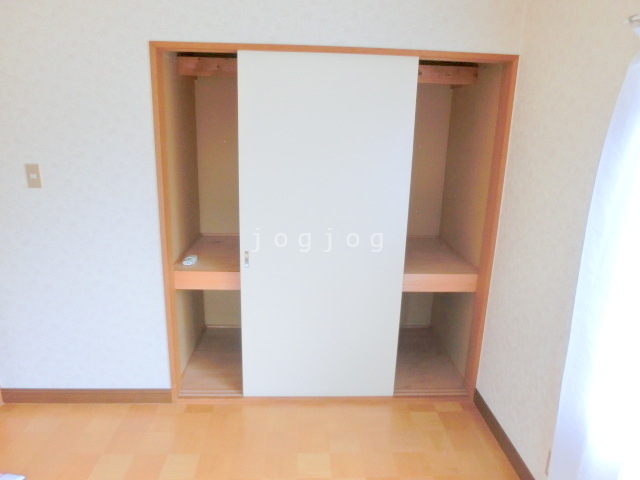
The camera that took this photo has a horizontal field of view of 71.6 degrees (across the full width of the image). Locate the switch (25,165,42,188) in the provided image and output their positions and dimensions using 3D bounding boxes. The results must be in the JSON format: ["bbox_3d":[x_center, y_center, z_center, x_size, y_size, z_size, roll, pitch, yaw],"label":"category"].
[{"bbox_3d":[-1.413,-0.313,2.185,0.069,0.120,0.013,1,14,-3],"label":"switch"}]

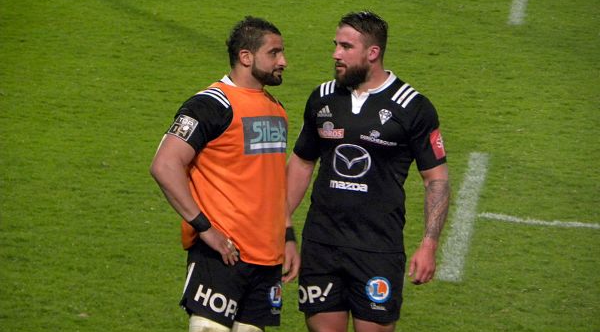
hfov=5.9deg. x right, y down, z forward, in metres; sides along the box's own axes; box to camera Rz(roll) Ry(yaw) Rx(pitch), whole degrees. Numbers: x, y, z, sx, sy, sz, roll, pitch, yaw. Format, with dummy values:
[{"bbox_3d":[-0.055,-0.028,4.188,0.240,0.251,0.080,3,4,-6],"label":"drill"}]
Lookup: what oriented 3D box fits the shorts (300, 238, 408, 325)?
[{"bbox_3d":[0.203,0.435,22.600,0.415,0.360,0.310,5,8,20],"label":"shorts"}]

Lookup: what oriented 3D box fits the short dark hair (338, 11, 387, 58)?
[{"bbox_3d":[0.246,-0.501,22.600,0.200,0.190,0.170,-4,9,-40],"label":"short dark hair"}]

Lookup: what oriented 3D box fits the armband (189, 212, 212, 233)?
[{"bbox_3d":[-0.380,0.216,22.300,0.065,0.062,0.060,47,0,-3],"label":"armband"}]

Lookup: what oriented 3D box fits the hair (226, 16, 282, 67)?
[{"bbox_3d":[-0.175,-0.477,22.450,0.205,0.195,0.175,6,8,27],"label":"hair"}]

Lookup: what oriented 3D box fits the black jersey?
[{"bbox_3d":[0.273,-0.013,22.600,0.590,0.690,0.330,5,8,20],"label":"black jersey"}]

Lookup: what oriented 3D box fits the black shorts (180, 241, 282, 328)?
[{"bbox_3d":[-0.263,0.440,22.450,0.340,0.360,0.430,8,9,39],"label":"black shorts"}]

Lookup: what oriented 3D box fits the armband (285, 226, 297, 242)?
[{"bbox_3d":[-0.039,0.261,22.600,0.060,0.062,0.060,-3,6,0],"label":"armband"}]

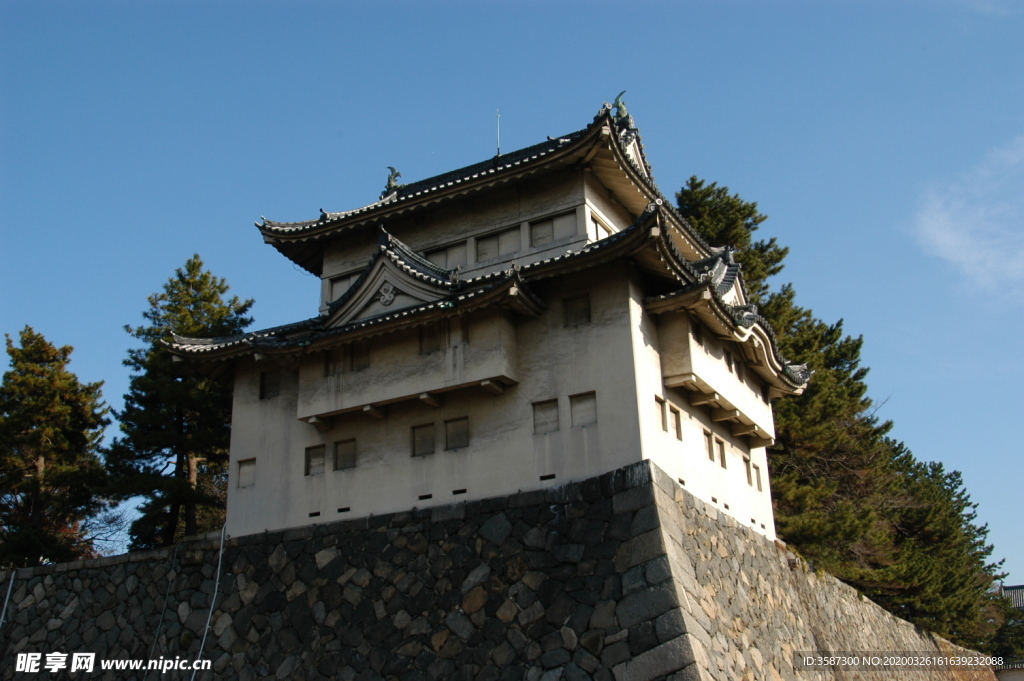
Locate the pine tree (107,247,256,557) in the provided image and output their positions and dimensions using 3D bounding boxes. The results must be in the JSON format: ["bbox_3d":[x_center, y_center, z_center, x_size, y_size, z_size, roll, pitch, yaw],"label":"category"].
[{"bbox_3d":[-13.736,3.061,42.629,6.800,14.400,6.800,5,-22,-17],"label":"pine tree"}]

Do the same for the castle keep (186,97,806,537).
[{"bbox_3d":[-0.041,-0.561,35.803,17.150,15.000,15.300,-13,-24,26],"label":"castle keep"}]

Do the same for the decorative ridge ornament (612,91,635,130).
[{"bbox_3d":[3.912,-8.143,36.365,0.750,1.500,0.450,-13,-24,26],"label":"decorative ridge ornament"}]

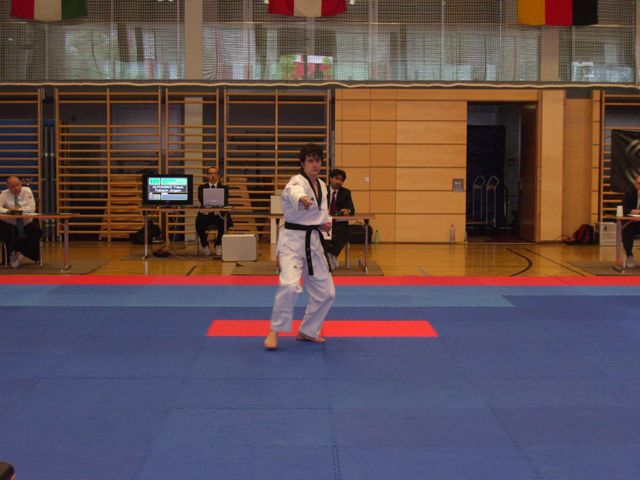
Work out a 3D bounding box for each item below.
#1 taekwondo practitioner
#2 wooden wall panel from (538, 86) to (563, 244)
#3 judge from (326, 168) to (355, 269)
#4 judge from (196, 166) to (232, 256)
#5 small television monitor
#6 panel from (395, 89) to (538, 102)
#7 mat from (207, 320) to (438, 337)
[{"bbox_3d":[-0.168,0.041,10.270,0.570,1.660,0.760,0,4,-9],"label":"taekwondo practitioner"},{"bbox_3d":[4.003,-1.249,21.643,0.420,2.620,0.060,0,4,-1],"label":"wooden wall panel"},{"bbox_3d":[0.265,-0.320,17.500,0.500,1.340,0.770,1,4,11],"label":"judge"},{"bbox_3d":[-1.629,-0.456,19.319,0.530,1.330,0.800,0,4,-1],"label":"judge"},{"bbox_3d":[-2.276,-0.743,18.767,0.740,0.530,0.170,0,4,-1],"label":"small television monitor"},{"bbox_3d":[2.507,-2.477,21.512,2.470,0.230,0.050,0,4,-1],"label":"panel"},{"bbox_3d":[0.021,0.807,11.336,2.000,0.025,1.000,0,4,-1],"label":"mat"}]

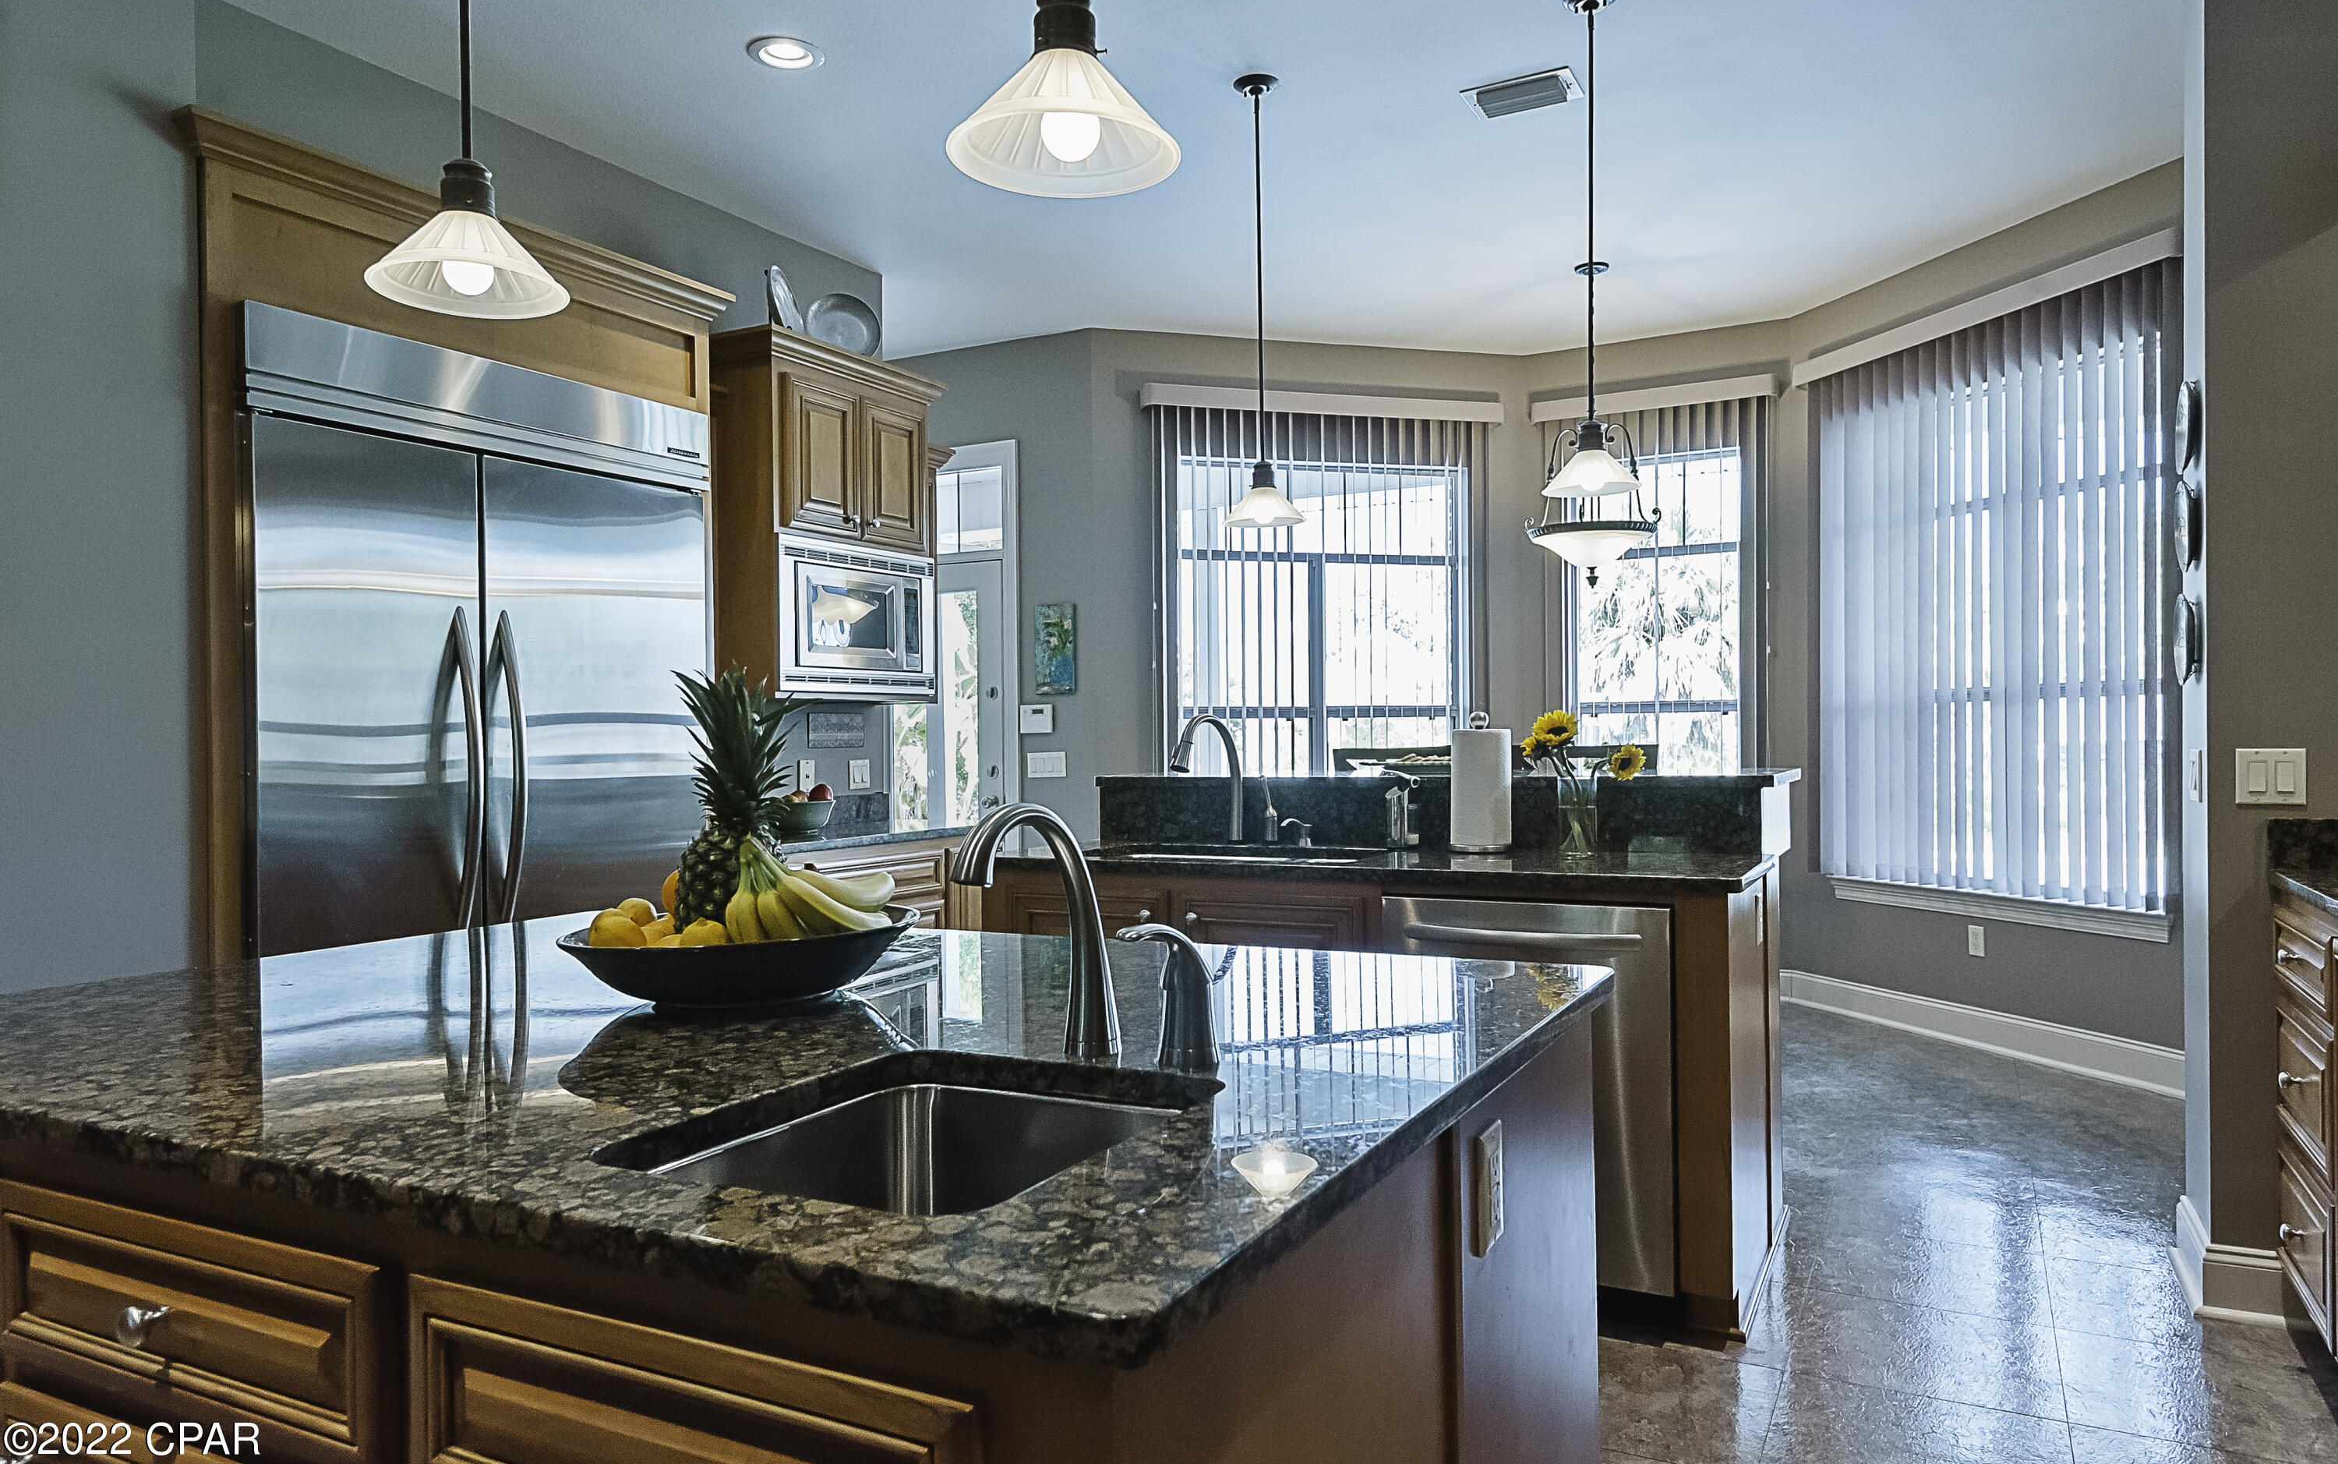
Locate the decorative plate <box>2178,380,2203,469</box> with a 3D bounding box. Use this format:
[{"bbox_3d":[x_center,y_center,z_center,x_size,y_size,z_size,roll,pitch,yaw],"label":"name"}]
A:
[{"bbox_3d":[2.157,-0.646,3.030,0.034,0.195,0.195,-1,0,29],"label":"decorative plate"}]

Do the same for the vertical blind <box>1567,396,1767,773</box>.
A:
[{"bbox_3d":[2.275,-0.458,6.674,0.993,2.090,0.090,-1,0,29],"label":"vertical blind"}]

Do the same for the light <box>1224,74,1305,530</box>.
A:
[{"bbox_3d":[0.260,-1.217,4.053,0.232,1.262,0.232,-1,0,0],"label":"light"}]

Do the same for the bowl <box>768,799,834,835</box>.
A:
[{"bbox_3d":[-1.211,0.279,4.643,0.250,0.104,0.250,-1,0,0],"label":"bowl"}]

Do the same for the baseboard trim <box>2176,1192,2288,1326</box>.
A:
[{"bbox_3d":[2.231,1.109,3.016,0.155,0.150,0.390,-1,0,29],"label":"baseboard trim"}]

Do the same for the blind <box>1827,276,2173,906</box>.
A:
[{"bbox_3d":[3.042,-0.459,5.417,0.090,2.135,1.630,-1,0,-16],"label":"blind"}]

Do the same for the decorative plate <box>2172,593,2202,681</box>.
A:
[{"bbox_3d":[2.159,-0.194,3.029,0.034,0.195,0.195,-1,0,29],"label":"decorative plate"}]

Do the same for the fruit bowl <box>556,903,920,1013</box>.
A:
[{"bbox_3d":[-0.481,0.258,1.631,0.400,0.087,0.400,-1,0,0],"label":"fruit bowl"}]

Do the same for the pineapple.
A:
[{"bbox_3d":[-0.497,0.098,1.640,0.145,0.340,0.140,-1,0,28],"label":"pineapple"}]

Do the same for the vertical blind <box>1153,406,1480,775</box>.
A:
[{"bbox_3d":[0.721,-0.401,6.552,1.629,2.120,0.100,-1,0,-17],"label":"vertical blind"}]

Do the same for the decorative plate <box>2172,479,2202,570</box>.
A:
[{"bbox_3d":[2.217,-0.452,3.111,0.030,0.195,0.195,-1,0,28],"label":"decorative plate"}]

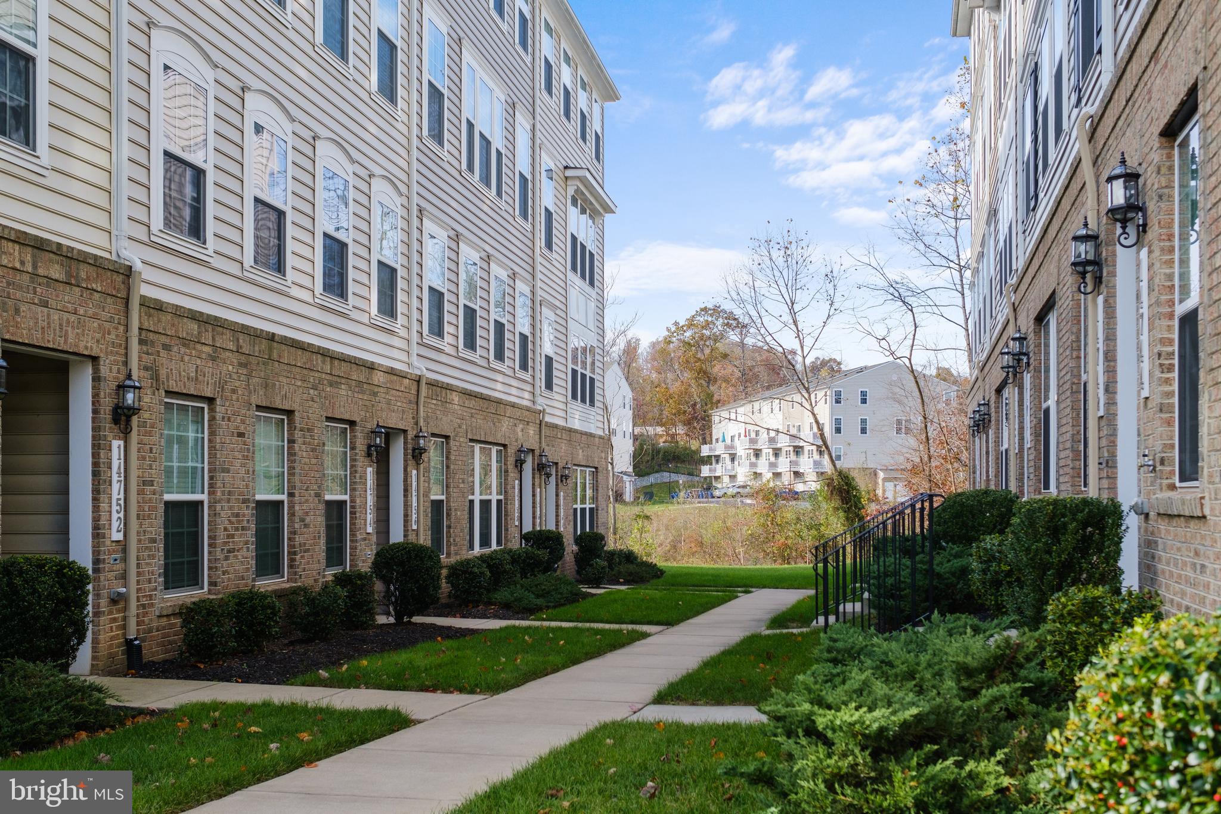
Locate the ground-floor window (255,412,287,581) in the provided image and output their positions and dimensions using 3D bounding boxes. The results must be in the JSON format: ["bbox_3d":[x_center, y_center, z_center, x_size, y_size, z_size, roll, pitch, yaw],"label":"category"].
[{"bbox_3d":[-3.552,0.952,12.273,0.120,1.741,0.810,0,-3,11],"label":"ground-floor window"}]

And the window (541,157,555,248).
[{"bbox_3d":[-1.351,-4.401,25.900,0.100,1.920,1.020,0,-2,11],"label":"window"}]

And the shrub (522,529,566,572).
[{"bbox_3d":[-1.308,2.955,23.409,0.797,1.059,0.797,0,-2,11],"label":"shrub"}]

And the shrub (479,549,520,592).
[{"bbox_3d":[-1.667,2.459,17.800,0.580,0.660,0.640,0,-2,11],"label":"shrub"}]

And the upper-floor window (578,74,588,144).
[{"bbox_3d":[-0.672,-7.307,29.322,0.120,1.614,1.009,0,-2,11],"label":"upper-floor window"}]

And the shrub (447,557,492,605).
[{"bbox_3d":[-2.220,2.721,18.600,0.700,0.740,0.700,0,-2,0],"label":"shrub"}]

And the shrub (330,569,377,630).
[{"bbox_3d":[-2.886,2.160,13.350,0.530,0.649,0.530,0,-3,11],"label":"shrub"}]

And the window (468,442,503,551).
[{"bbox_3d":[-2.284,1.652,21.694,0.120,1.917,2.220,0,-2,11],"label":"window"}]

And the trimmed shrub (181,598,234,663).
[{"bbox_3d":[-3.544,1.964,10.450,0.480,0.559,0.480,0,-3,11],"label":"trimmed shrub"}]

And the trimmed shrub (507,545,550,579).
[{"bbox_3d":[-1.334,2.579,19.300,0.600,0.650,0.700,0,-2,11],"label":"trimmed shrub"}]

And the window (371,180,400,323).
[{"bbox_3d":[-3.158,-2.164,16.719,0.120,1.947,1.059,0,-2,11],"label":"window"}]

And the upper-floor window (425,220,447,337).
[{"bbox_3d":[-2.549,-1.808,17.343,0.120,1.617,1.017,0,-3,11],"label":"upper-floor window"}]

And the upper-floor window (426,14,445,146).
[{"bbox_3d":[-2.516,-4.680,17.056,0.110,1.815,0.973,0,-2,11],"label":"upper-floor window"}]

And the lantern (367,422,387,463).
[{"bbox_3d":[-2.847,0.437,14.599,0.230,0.490,0.190,0,-3,11],"label":"lantern"}]

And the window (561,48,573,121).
[{"bbox_3d":[-1.002,-7.446,27.647,0.120,1.614,1.009,0,-2,11],"label":"window"}]

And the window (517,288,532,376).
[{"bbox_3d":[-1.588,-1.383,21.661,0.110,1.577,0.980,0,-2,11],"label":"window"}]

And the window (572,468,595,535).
[{"bbox_3d":[-0.658,2.489,29.765,0.120,1.917,2.623,0,-2,11],"label":"window"}]

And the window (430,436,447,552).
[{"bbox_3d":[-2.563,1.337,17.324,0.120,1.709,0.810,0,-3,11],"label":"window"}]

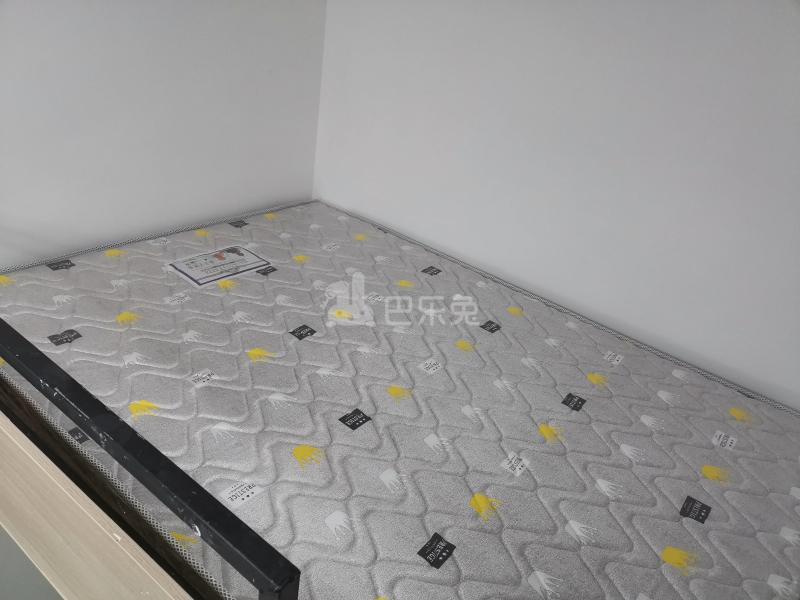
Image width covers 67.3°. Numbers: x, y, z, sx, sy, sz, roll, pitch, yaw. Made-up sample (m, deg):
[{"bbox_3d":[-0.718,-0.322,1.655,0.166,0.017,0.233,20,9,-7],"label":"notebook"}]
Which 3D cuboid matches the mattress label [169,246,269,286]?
[{"bbox_3d":[-0.599,-0.120,2.013,0.180,0.010,0.285,26,32,28],"label":"mattress label"}]

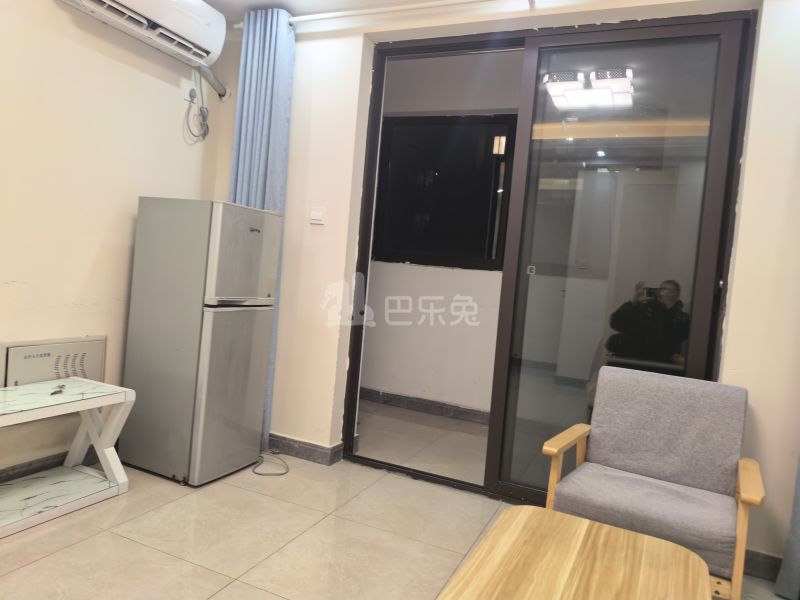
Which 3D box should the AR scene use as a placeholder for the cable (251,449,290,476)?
[{"bbox_3d":[-0.657,0.837,2.888,0.200,0.035,0.335,5,3,-1],"label":"cable"}]

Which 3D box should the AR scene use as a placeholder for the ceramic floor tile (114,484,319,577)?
[{"bbox_3d":[-0.693,0.889,2.213,0.600,0.010,0.600,6,3,23],"label":"ceramic floor tile"}]

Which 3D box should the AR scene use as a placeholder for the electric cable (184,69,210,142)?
[{"bbox_3d":[-1.145,-1.091,3.147,0.055,0.400,0.145,6,3,23],"label":"electric cable"}]

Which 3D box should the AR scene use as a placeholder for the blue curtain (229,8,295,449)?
[{"bbox_3d":[-0.801,-0.362,3.008,0.310,2.355,0.135,6,3,23],"label":"blue curtain"}]

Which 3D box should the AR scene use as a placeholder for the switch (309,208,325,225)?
[{"bbox_3d":[-0.437,-0.446,2.948,0.088,0.086,0.012,6,3,23],"label":"switch"}]

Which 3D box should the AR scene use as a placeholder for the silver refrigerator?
[{"bbox_3d":[-0.995,0.178,2.809,0.497,1.293,0.471,6,3,23],"label":"silver refrigerator"}]

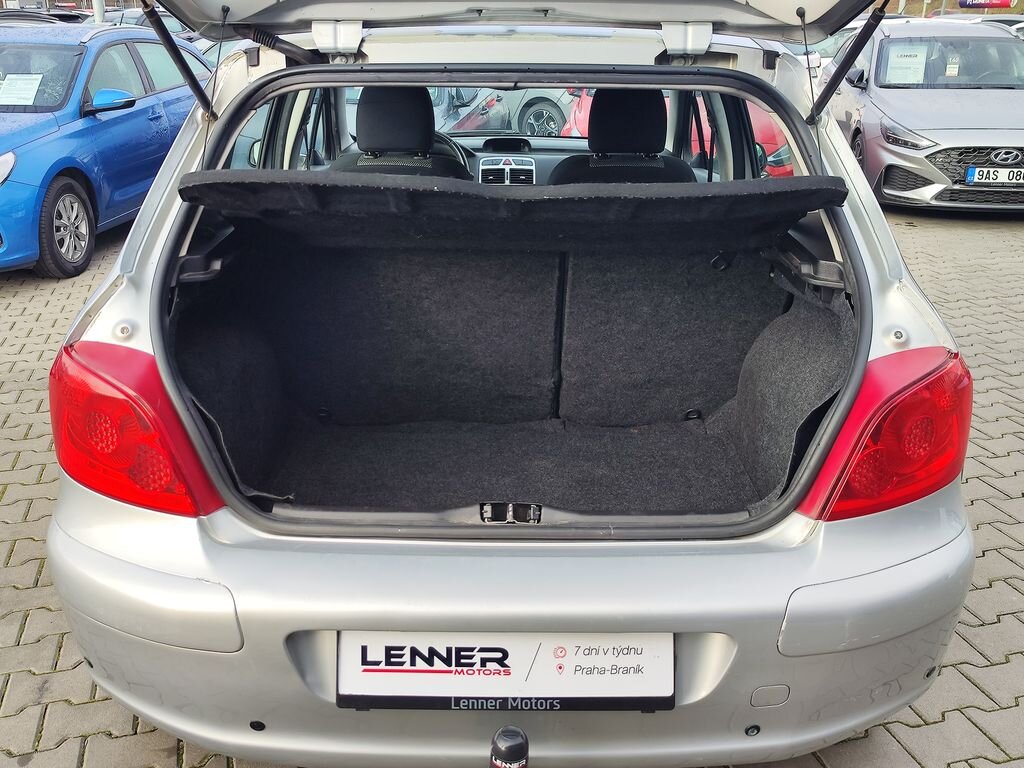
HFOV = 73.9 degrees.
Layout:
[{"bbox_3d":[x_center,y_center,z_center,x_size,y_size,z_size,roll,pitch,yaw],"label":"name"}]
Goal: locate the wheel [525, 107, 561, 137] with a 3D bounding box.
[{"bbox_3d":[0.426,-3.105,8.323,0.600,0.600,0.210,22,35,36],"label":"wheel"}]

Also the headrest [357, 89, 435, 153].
[{"bbox_3d":[-0.370,-0.845,2.155,0.250,0.215,0.125,0,36,0],"label":"headrest"}]

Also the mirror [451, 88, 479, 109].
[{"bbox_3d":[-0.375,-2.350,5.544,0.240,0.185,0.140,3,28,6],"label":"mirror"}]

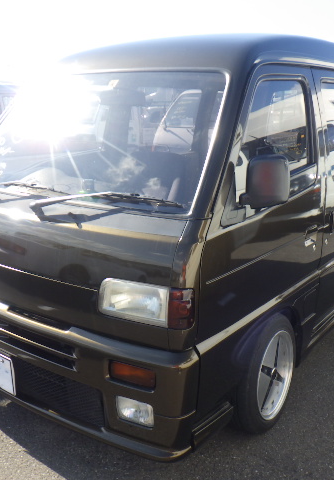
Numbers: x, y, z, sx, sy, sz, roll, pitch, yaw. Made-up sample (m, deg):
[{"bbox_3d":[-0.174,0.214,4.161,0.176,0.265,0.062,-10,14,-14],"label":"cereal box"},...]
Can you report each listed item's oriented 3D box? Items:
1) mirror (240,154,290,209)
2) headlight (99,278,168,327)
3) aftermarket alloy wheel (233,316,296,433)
[{"bbox_3d":[0.309,-0.188,1.638,0.145,0.180,0.090,11,17,34],"label":"mirror"},{"bbox_3d":[-0.094,0.188,1.659,0.255,0.130,0.080,8,16,27],"label":"headlight"},{"bbox_3d":[0.404,0.568,2.272,0.180,0.512,0.512,11,17,34],"label":"aftermarket alloy wheel"}]

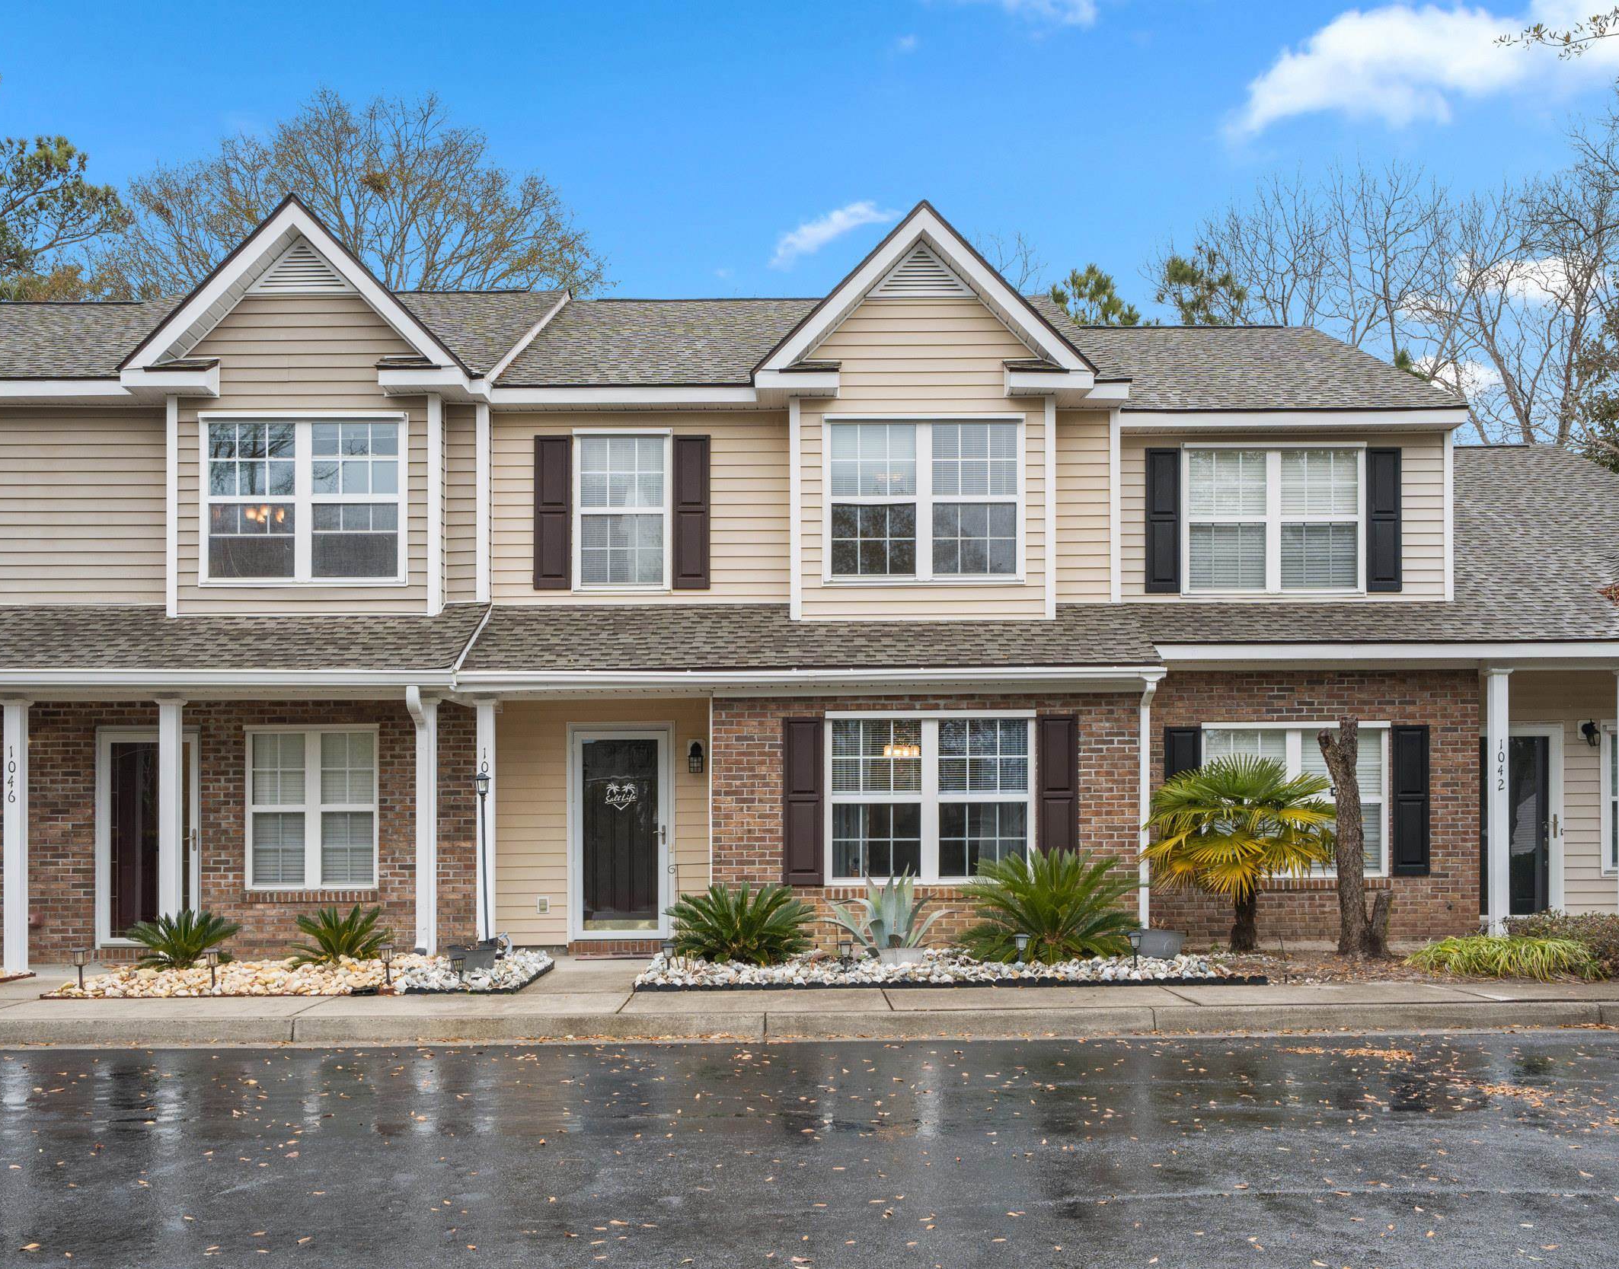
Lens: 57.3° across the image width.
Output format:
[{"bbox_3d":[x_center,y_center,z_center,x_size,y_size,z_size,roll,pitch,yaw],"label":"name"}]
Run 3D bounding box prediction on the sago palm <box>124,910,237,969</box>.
[{"bbox_3d":[-5.341,2.599,12.600,1.000,0.510,0.900,0,-1,-2],"label":"sago palm"}]

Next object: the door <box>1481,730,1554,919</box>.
[{"bbox_3d":[7.269,1.982,15.250,0.820,1.950,0.070,0,-2,0],"label":"door"}]

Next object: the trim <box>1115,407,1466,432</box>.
[{"bbox_3d":[4.830,-2.163,14.860,3.550,0.160,0.070,0,-2,0],"label":"trim"}]

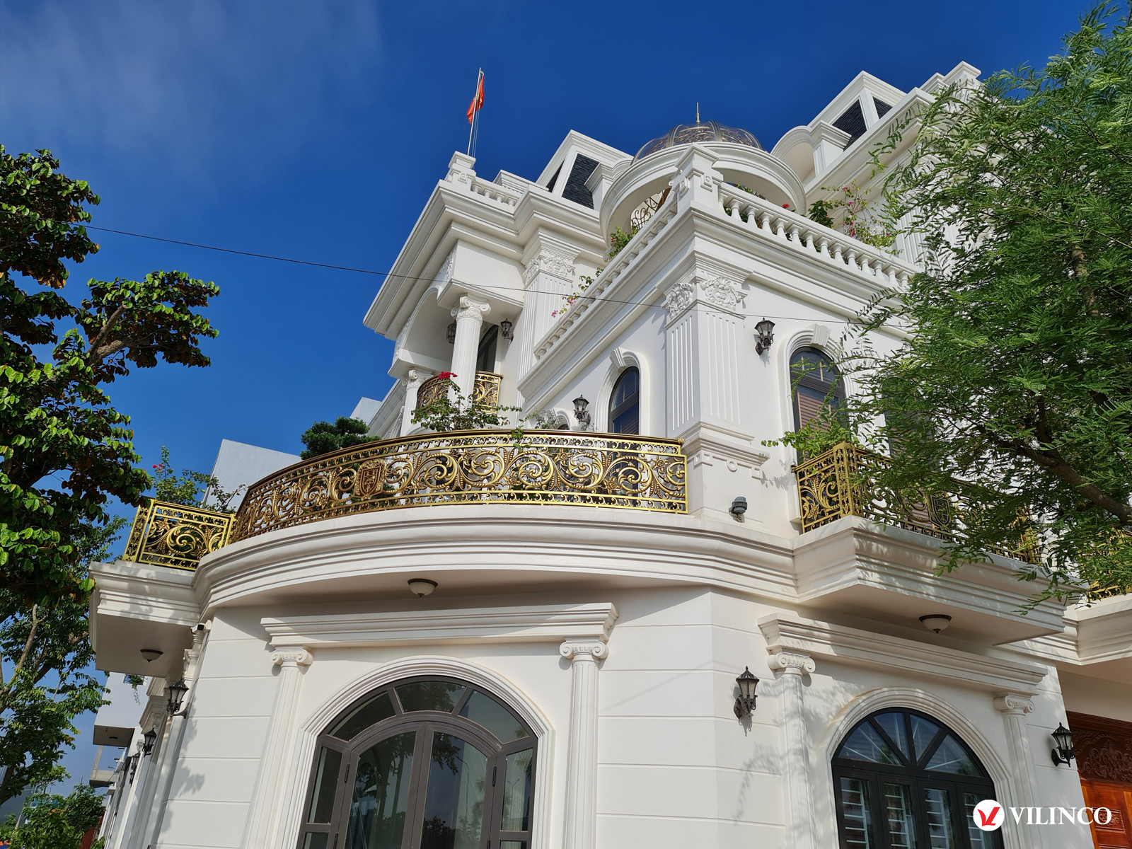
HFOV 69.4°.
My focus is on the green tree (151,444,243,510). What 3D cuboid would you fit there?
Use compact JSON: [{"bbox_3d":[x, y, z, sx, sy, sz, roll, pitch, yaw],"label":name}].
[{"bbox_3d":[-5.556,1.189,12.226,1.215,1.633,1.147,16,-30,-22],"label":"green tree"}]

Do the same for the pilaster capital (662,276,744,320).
[{"bbox_3d":[1.787,-1.466,10.630,0.823,0.455,0.796,16,-29,-24],"label":"pilaster capital"}]

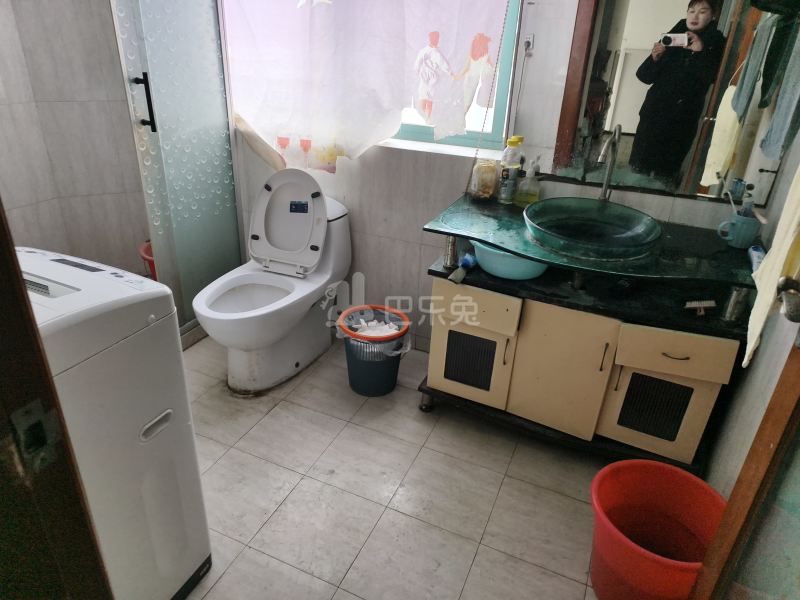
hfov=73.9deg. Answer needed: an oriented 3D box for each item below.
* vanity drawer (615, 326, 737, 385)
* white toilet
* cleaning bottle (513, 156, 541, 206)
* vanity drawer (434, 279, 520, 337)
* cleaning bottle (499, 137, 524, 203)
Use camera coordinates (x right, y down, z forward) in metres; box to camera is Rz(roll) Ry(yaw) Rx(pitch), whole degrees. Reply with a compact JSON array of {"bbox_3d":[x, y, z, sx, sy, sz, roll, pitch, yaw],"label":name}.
[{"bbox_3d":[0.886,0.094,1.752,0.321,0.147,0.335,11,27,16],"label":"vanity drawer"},{"bbox_3d":[-0.524,-0.090,2.182,0.390,0.810,0.730,13,28,20],"label":"white toilet"},{"bbox_3d":[0.473,-0.435,1.961,0.081,0.179,0.057,13,28,20],"label":"cleaning bottle"},{"bbox_3d":[0.314,-0.023,1.940,0.313,0.157,0.310,13,28,20],"label":"vanity drawer"},{"bbox_3d":[0.415,-0.480,1.971,0.071,0.246,0.069,21,32,33],"label":"cleaning bottle"}]

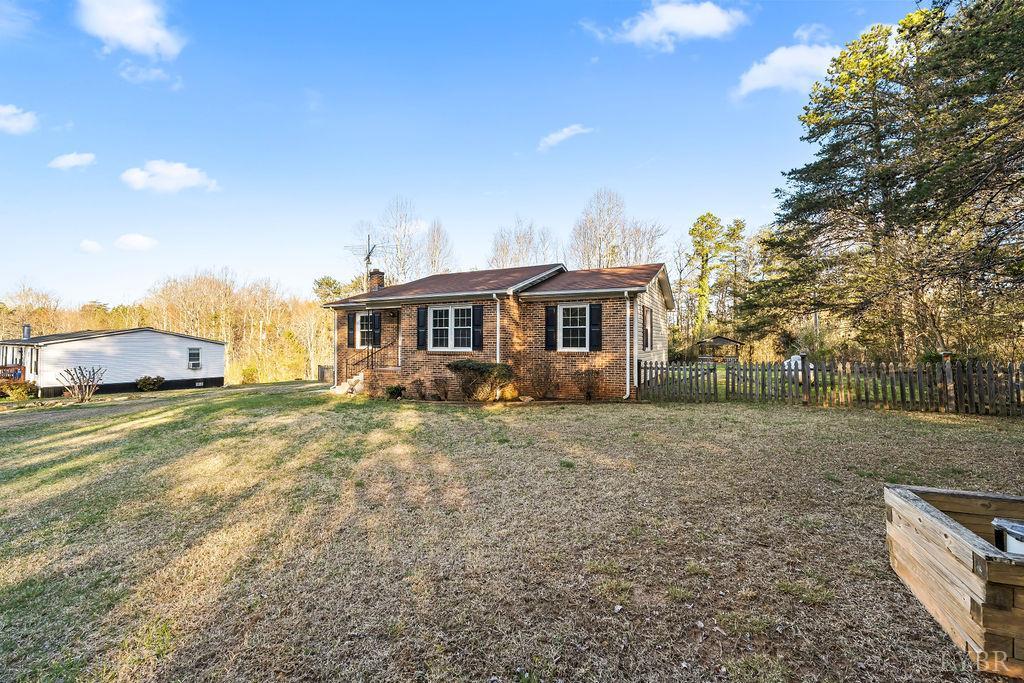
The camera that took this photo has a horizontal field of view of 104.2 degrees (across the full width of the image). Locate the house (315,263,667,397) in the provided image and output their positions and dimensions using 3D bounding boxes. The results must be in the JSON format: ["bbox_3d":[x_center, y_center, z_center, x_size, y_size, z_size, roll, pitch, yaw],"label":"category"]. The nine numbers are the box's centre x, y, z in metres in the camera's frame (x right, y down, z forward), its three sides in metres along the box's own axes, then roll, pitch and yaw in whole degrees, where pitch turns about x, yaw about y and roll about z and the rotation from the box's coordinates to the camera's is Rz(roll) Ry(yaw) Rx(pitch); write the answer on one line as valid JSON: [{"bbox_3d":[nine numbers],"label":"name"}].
[{"bbox_3d":[-0.600,-0.670,16.000,12.500,4.800,8.500,0,0,27],"label":"house"}]

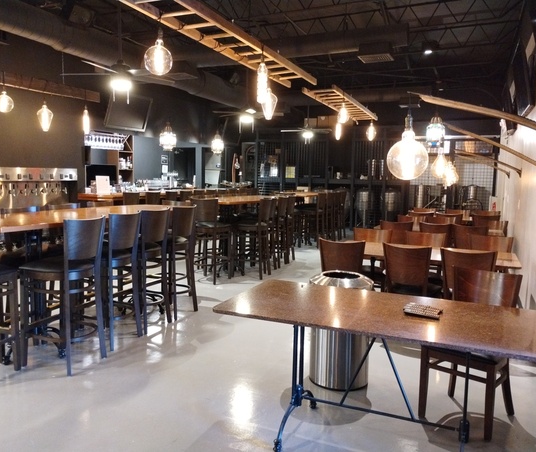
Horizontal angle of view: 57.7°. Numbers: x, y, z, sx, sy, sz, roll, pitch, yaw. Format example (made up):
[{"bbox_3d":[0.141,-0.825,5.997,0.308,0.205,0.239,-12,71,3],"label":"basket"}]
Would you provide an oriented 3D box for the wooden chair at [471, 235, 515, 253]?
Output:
[{"bbox_3d":[2.198,0.545,4.823,0.430,0.865,0.470,3,6,24],"label":"wooden chair"}]

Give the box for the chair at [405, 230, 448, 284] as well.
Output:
[{"bbox_3d":[1.595,0.518,5.025,0.430,0.865,0.470,3,6,23],"label":"chair"}]

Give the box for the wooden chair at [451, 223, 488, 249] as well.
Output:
[{"bbox_3d":[2.575,0.409,6.233,0.430,0.865,0.470,3,6,23],"label":"wooden chair"}]

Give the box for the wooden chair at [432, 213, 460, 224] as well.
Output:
[{"bbox_3d":[3.099,0.207,8.317,0.430,0.865,0.470,3,6,23],"label":"wooden chair"}]

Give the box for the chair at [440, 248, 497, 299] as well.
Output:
[{"bbox_3d":[1.734,0.610,4.215,0.433,0.855,0.490,4,6,26],"label":"chair"}]

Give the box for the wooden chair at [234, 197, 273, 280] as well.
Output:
[{"bbox_3d":[-0.211,0.168,7.029,0.504,1.126,0.433,3,6,23],"label":"wooden chair"}]

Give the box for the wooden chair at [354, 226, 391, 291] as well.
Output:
[{"bbox_3d":[1.112,0.482,5.422,0.433,0.855,0.490,3,6,23],"label":"wooden chair"}]

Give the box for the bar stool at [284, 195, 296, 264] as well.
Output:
[{"bbox_3d":[0.207,0.042,8.373,0.504,1.126,0.433,3,6,23],"label":"bar stool"}]

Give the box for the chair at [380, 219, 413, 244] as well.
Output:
[{"bbox_3d":[1.772,0.359,6.634,0.430,0.865,0.470,3,6,22],"label":"chair"}]

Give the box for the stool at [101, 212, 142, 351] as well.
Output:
[{"bbox_3d":[-1.383,0.431,4.168,0.504,1.126,0.433,3,6,23],"label":"stool"}]

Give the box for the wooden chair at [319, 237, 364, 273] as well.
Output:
[{"bbox_3d":[0.744,0.543,4.669,0.430,0.865,0.470,3,6,21],"label":"wooden chair"}]

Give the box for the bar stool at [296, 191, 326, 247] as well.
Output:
[{"bbox_3d":[0.920,-0.126,10.191,0.504,1.126,0.433,3,6,23],"label":"bar stool"}]

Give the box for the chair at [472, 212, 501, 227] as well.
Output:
[{"bbox_3d":[3.635,0.229,8.158,0.430,0.865,0.470,3,6,23],"label":"chair"}]

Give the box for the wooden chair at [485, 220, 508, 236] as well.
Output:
[{"bbox_3d":[3.189,0.361,6.973,0.433,0.855,0.490,3,6,25],"label":"wooden chair"}]

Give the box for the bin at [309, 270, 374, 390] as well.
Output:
[{"bbox_3d":[0.514,0.716,3.448,0.449,0.757,0.449,3,6,23],"label":"bin"}]

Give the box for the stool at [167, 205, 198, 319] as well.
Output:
[{"bbox_3d":[-1.032,0.356,5.041,0.490,1.118,0.430,3,6,23],"label":"stool"}]

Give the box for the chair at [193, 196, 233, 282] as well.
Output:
[{"bbox_3d":[-0.786,0.193,6.684,0.433,1.126,0.504,3,6,23],"label":"chair"}]

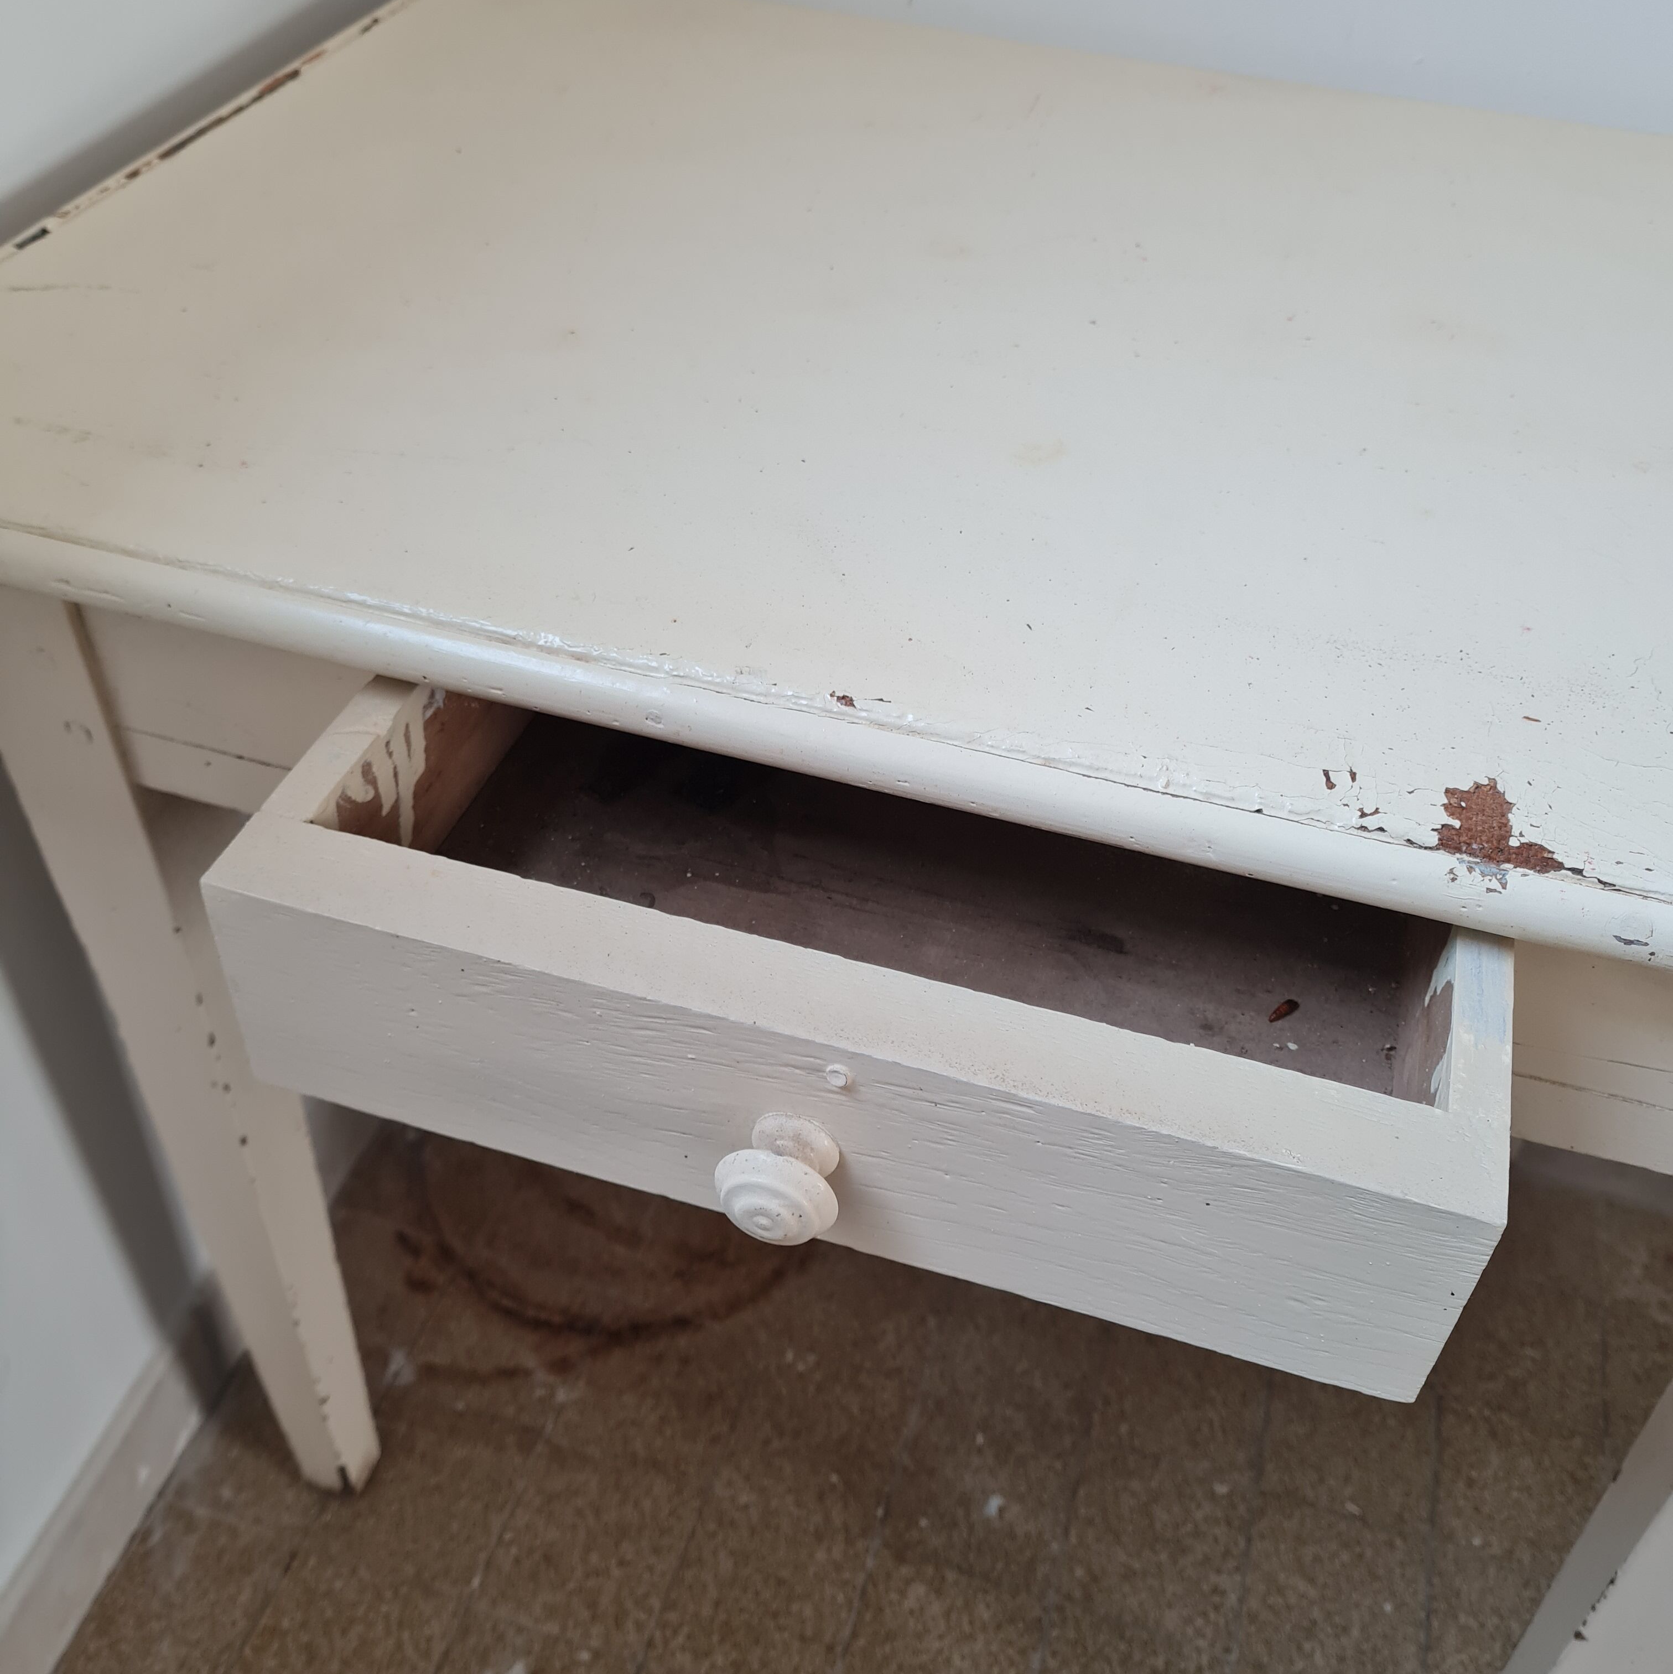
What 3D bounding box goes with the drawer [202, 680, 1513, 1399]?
[{"bbox_3d":[0.037,-0.021,0.577,0.352,0.086,0.380,13,44,10],"label":"drawer"}]

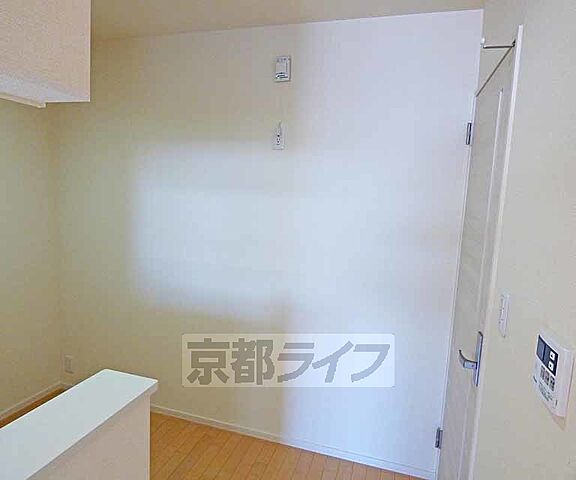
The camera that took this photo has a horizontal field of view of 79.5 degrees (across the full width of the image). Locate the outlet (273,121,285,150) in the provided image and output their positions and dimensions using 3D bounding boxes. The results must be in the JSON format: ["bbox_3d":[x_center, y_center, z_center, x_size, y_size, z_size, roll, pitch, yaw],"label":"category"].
[{"bbox_3d":[-0.054,-0.563,1.931,0.071,0.125,0.012,5,6,15],"label":"outlet"}]

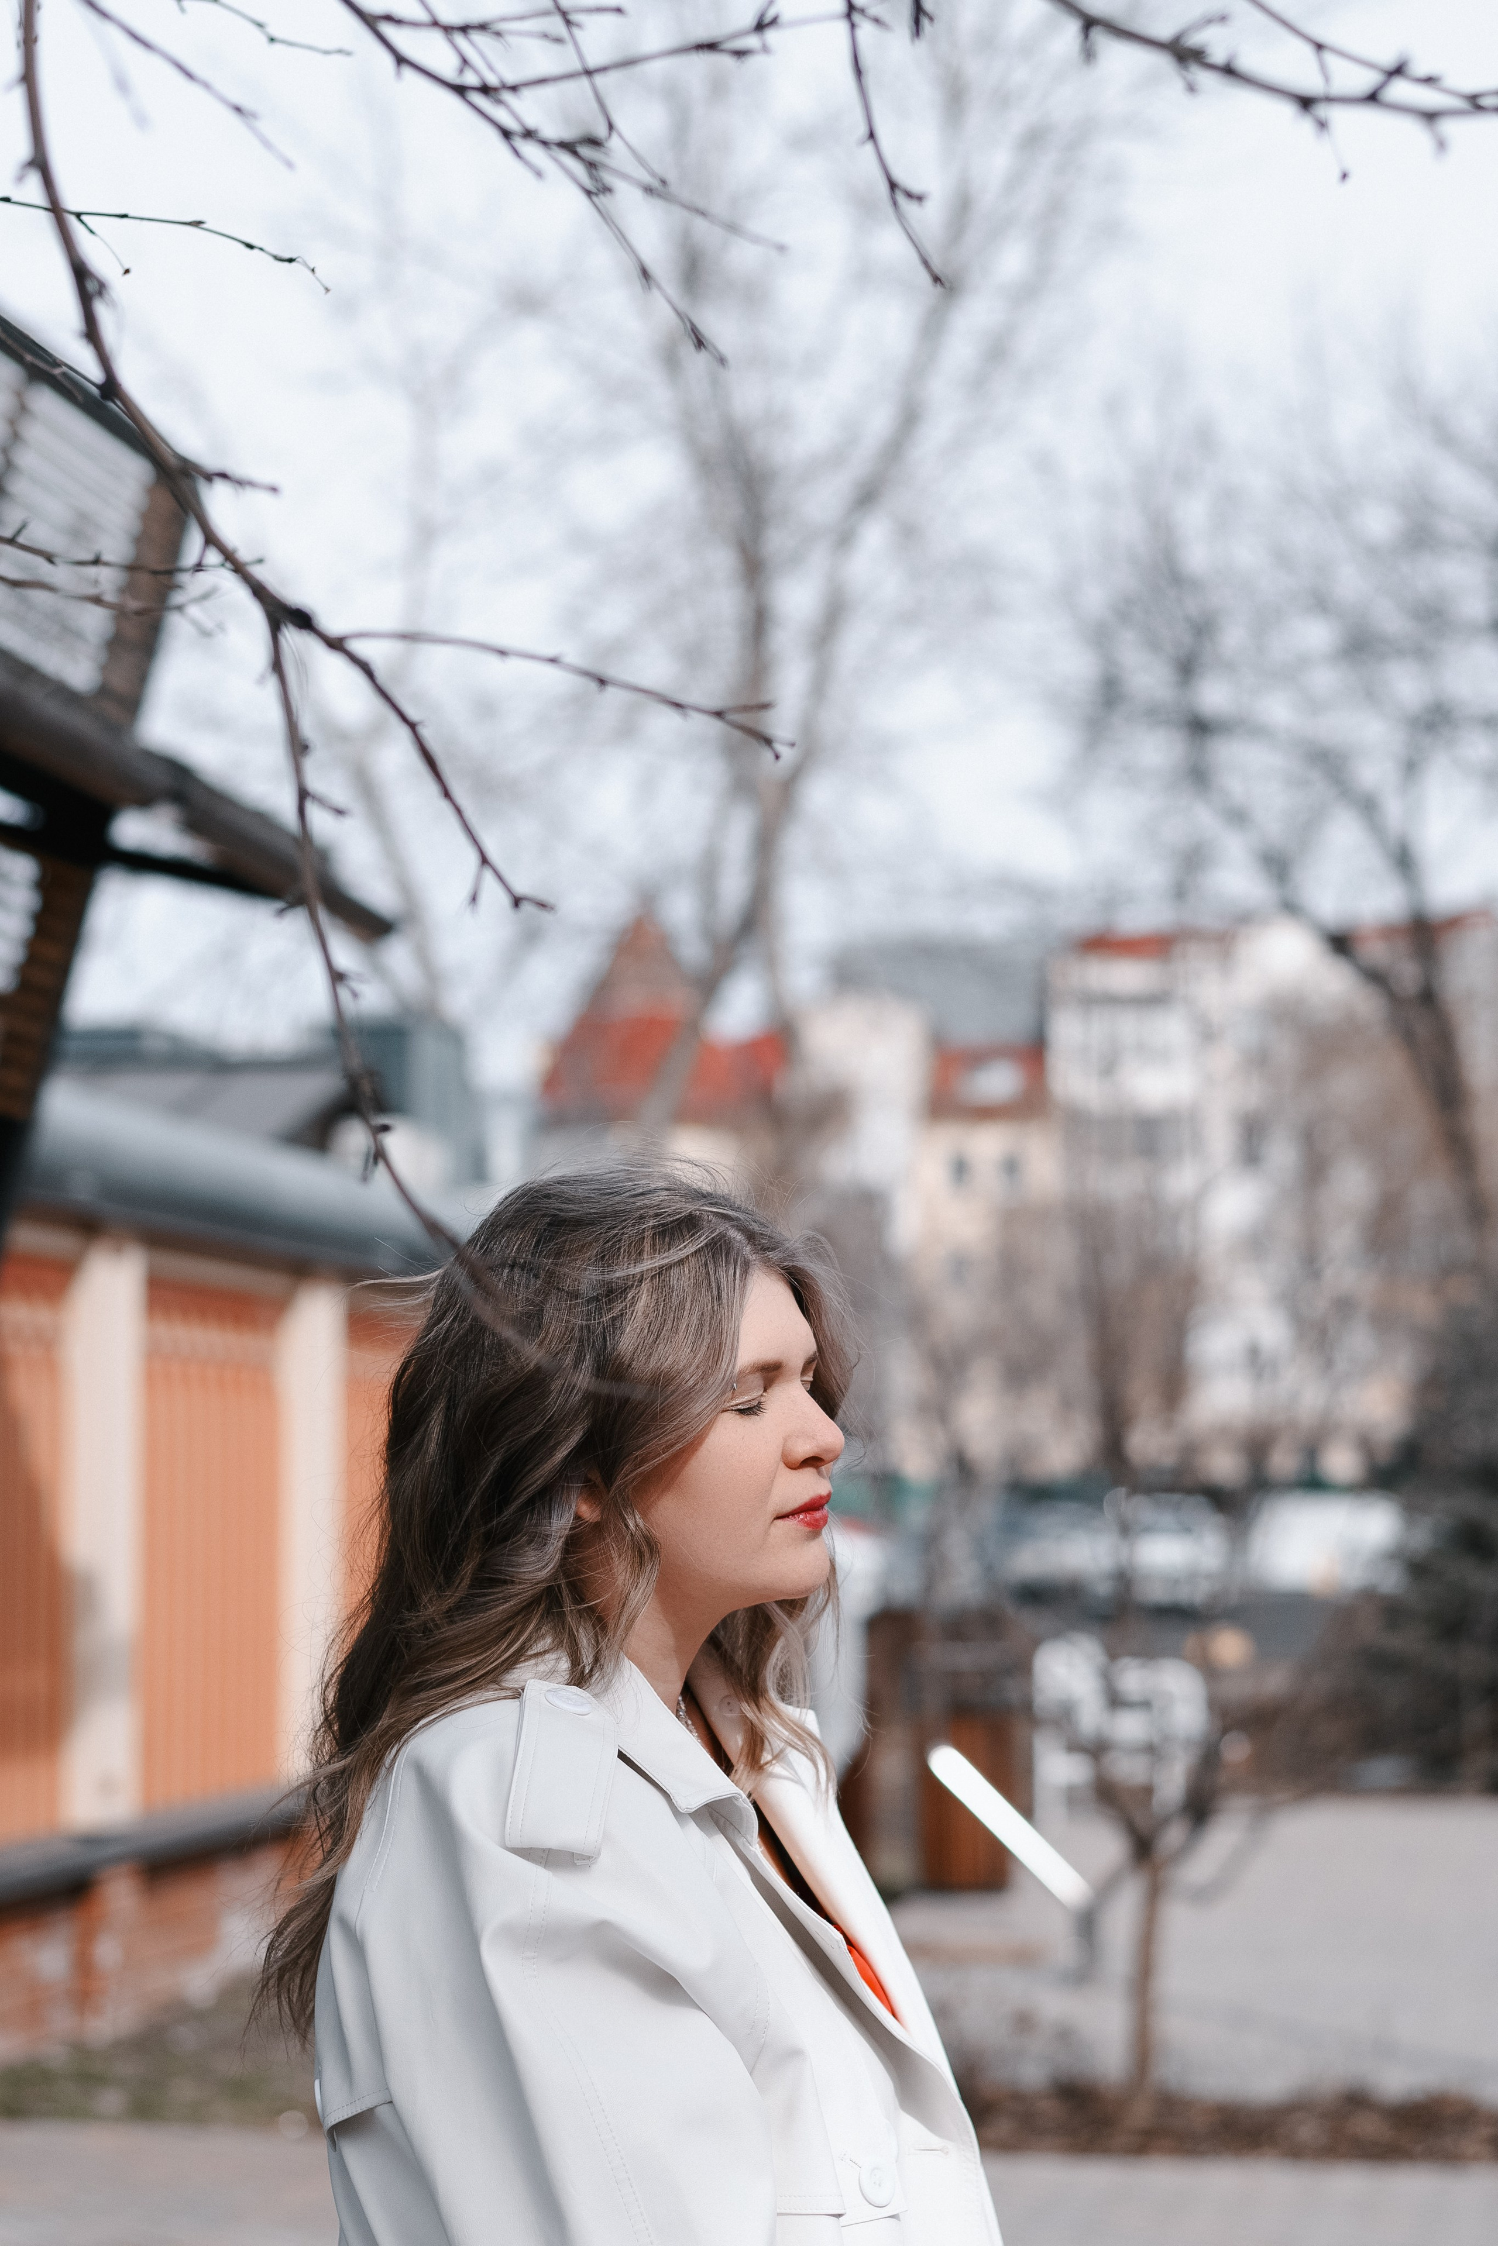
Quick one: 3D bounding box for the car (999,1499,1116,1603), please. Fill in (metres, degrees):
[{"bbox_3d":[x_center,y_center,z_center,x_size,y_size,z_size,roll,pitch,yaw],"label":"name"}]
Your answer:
[{"bbox_3d":[4.800,6.120,67.000,1.780,1.490,4.300,-1,-5,13],"label":"car"}]

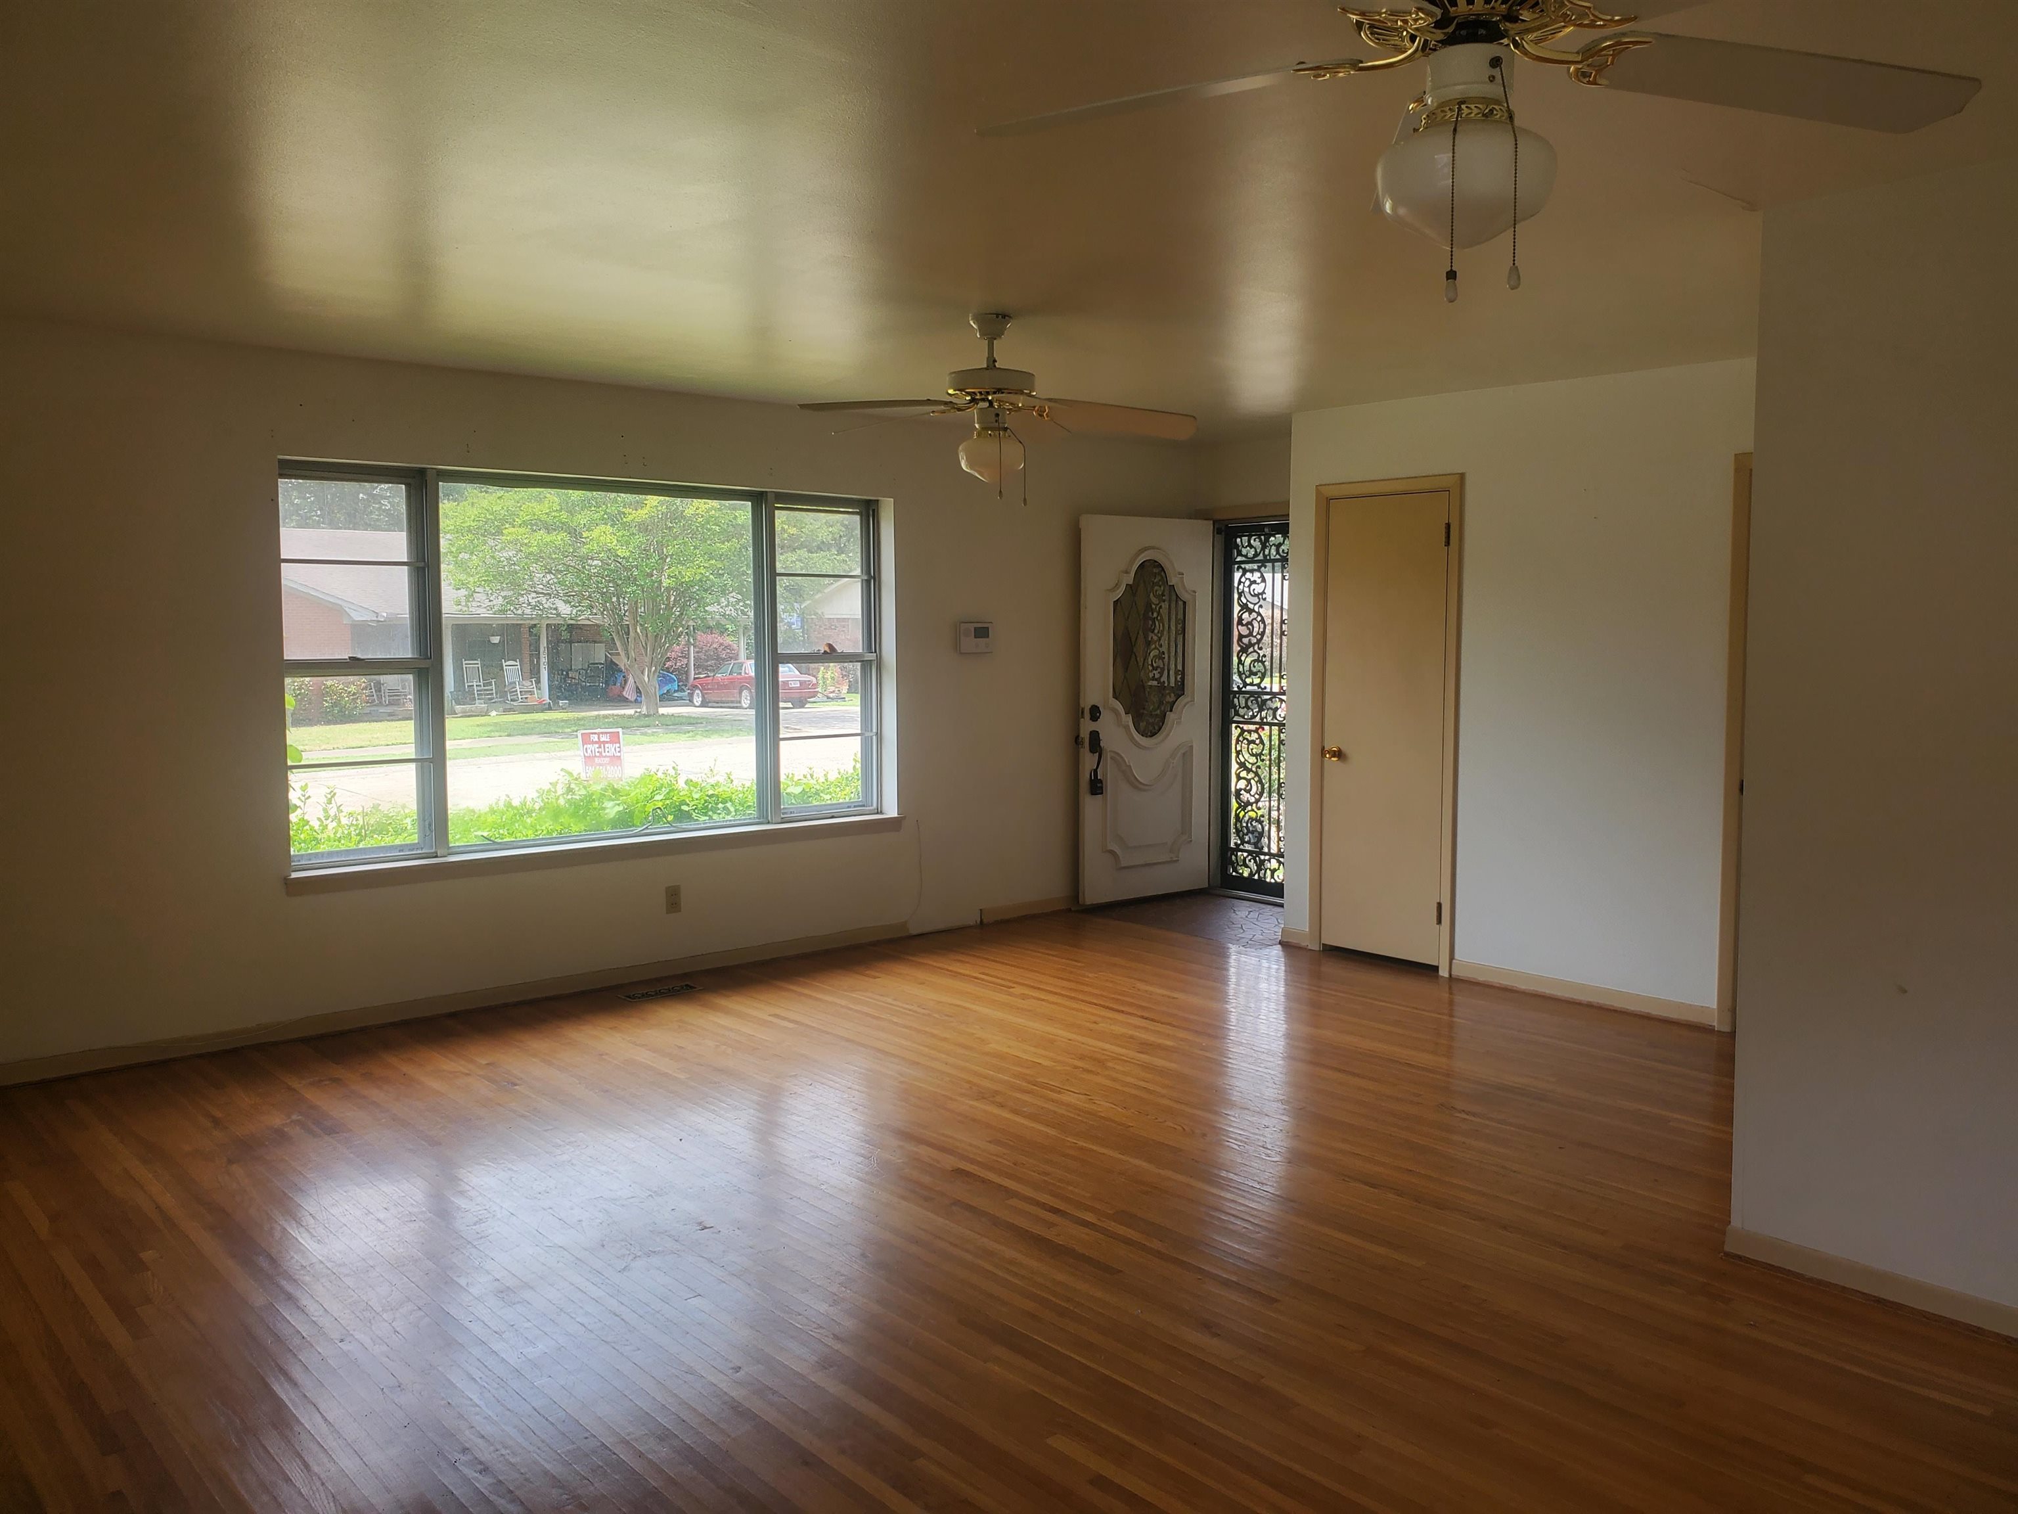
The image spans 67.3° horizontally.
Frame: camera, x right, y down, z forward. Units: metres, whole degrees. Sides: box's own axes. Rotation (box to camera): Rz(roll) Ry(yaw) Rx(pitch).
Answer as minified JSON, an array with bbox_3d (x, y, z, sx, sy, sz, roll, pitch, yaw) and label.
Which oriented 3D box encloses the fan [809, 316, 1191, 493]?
[{"bbox_3d":[-0.056,-1.114,4.816,1.290,0.550,1.290,-4,6,-41],"label":"fan"}]

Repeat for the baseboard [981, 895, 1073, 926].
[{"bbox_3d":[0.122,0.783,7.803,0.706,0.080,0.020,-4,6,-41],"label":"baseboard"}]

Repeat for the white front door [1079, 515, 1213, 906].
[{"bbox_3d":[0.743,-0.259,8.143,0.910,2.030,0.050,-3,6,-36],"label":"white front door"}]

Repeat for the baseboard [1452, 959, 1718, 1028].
[{"bbox_3d":[2.238,0.923,5.976,0.020,0.080,1.110,-4,6,-41],"label":"baseboard"}]

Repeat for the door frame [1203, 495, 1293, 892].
[{"bbox_3d":[1.441,-0.273,8.039,0.130,2.120,1.060,-4,6,-41],"label":"door frame"}]

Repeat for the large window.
[{"bbox_3d":[-1.647,-0.397,6.353,2.700,1.470,0.100,-4,6,-41],"label":"large window"}]

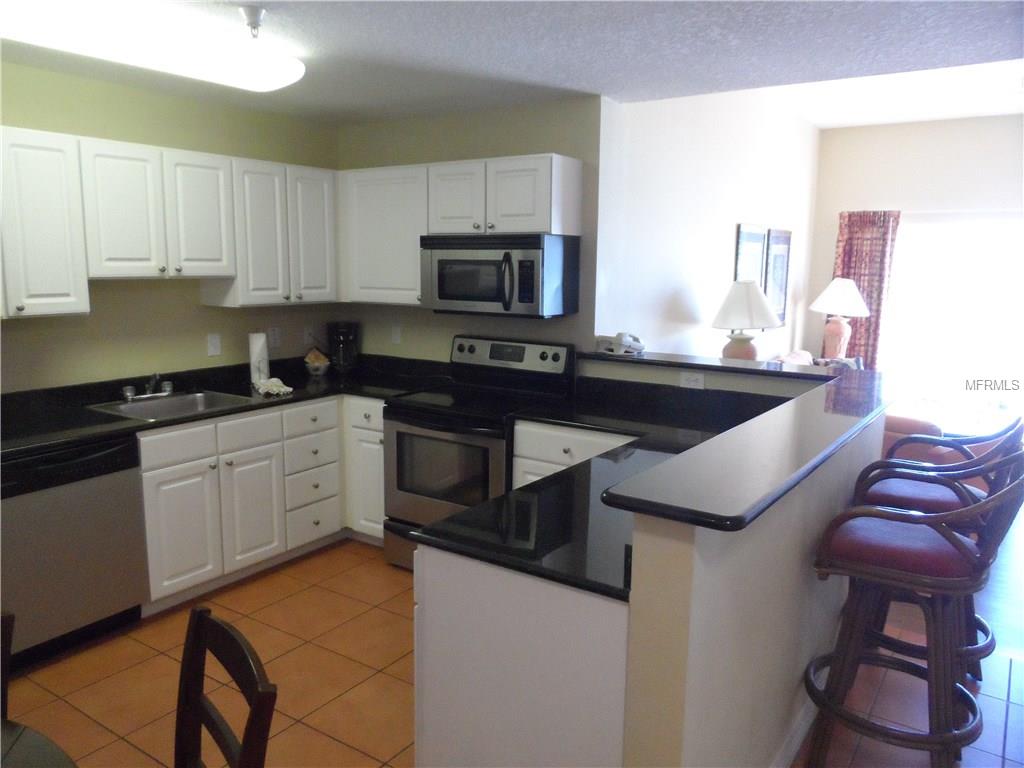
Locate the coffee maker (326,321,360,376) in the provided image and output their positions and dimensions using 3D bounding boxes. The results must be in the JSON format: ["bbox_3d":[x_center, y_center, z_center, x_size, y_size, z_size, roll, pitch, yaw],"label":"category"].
[{"bbox_3d":[-1.051,-0.234,4.467,0.200,0.325,0.250,-1,10,-11],"label":"coffee maker"}]

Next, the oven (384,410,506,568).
[{"bbox_3d":[-0.181,0.489,3.737,0.777,0.964,0.670,7,11,35],"label":"oven"}]

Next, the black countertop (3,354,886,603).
[{"bbox_3d":[-0.332,0.090,3.033,3.300,0.270,2.460,7,12,33],"label":"black countertop"}]

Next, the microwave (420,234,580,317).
[{"bbox_3d":[-0.061,-0.567,3.691,0.771,0.396,0.381,7,11,35],"label":"microwave"}]

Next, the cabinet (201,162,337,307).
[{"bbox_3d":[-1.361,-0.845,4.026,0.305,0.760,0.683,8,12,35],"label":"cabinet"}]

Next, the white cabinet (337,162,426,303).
[{"bbox_3d":[-0.655,-0.861,4.165,0.674,0.760,0.305,7,12,31],"label":"white cabinet"}]

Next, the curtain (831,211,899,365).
[{"bbox_3d":[3.318,-0.579,6.838,0.520,2.110,0.140,7,12,31],"label":"curtain"}]

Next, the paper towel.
[{"bbox_3d":[-1.348,-0.125,3.787,0.095,0.284,0.095,7,11,35],"label":"paper towel"}]

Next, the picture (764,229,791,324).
[{"bbox_3d":[2.331,-0.933,6.235,0.030,0.812,0.690,7,11,35],"label":"picture"}]

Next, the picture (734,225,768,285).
[{"bbox_3d":[1.855,-0.821,5.596,0.040,0.830,0.610,8,12,35],"label":"picture"}]

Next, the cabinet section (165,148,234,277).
[{"bbox_3d":[-1.657,-0.844,3.580,0.320,0.605,0.370,7,11,34],"label":"cabinet section"}]

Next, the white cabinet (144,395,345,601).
[{"bbox_3d":[-1.494,0.490,3.624,0.633,0.790,1.106,7,11,35],"label":"white cabinet"}]

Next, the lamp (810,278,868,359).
[{"bbox_3d":[2.723,-0.504,5.896,0.497,0.751,0.497,7,11,35],"label":"lamp"}]

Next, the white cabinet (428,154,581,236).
[{"bbox_3d":[-0.042,-0.979,3.762,0.760,0.374,0.305,7,12,31],"label":"white cabinet"}]

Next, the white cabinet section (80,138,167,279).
[{"bbox_3d":[-1.864,-0.797,3.280,0.320,0.605,0.370,7,11,34],"label":"white cabinet section"}]

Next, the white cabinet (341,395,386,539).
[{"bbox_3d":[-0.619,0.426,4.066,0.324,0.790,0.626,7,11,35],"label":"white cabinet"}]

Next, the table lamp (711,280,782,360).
[{"bbox_3d":[1.542,-0.299,4.752,0.470,0.780,0.470,8,12,35],"label":"table lamp"}]

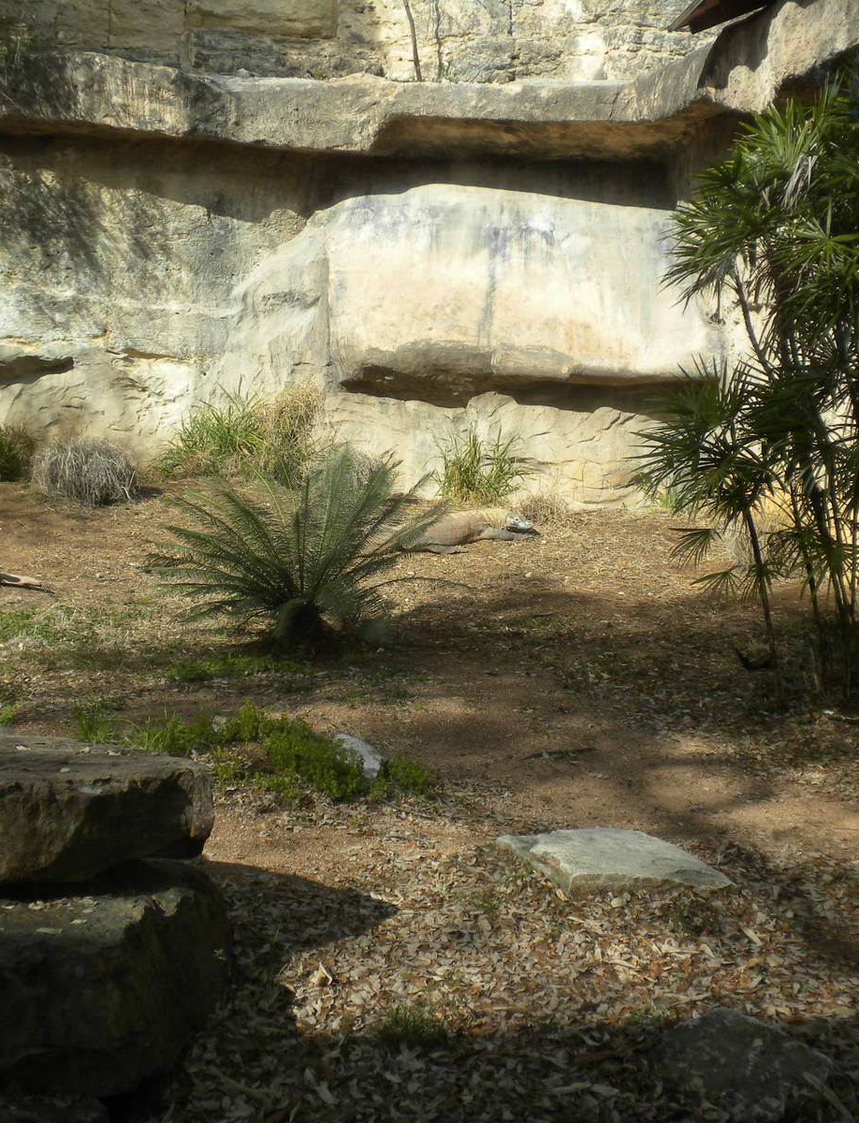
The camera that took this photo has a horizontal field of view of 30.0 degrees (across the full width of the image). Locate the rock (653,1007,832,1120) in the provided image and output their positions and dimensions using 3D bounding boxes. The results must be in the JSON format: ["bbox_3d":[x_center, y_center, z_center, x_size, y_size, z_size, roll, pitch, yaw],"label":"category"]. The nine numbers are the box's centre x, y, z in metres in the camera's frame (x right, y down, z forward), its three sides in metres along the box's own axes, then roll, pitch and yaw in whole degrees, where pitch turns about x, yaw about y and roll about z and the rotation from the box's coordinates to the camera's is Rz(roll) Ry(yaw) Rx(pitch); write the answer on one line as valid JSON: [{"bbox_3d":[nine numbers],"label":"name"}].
[{"bbox_3d":[0.635,1.005,3.223,0.310,0.080,0.310,6,9,45],"label":"rock"}]

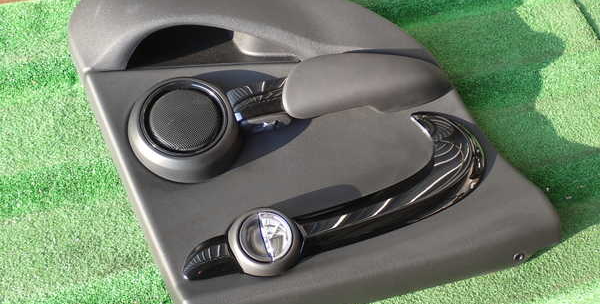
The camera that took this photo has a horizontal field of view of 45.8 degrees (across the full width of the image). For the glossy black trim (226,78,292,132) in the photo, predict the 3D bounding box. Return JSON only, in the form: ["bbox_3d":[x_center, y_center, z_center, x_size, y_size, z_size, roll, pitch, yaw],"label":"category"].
[{"bbox_3d":[-0.061,-0.087,1.221,0.120,0.048,0.055,-12,61,-10],"label":"glossy black trim"}]

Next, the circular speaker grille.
[{"bbox_3d":[-0.191,-0.050,1.173,0.124,0.016,0.124,-12,61,-10],"label":"circular speaker grille"}]

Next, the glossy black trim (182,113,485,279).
[{"bbox_3d":[0.060,0.059,1.146,0.520,0.045,0.212,-12,61,-10],"label":"glossy black trim"}]

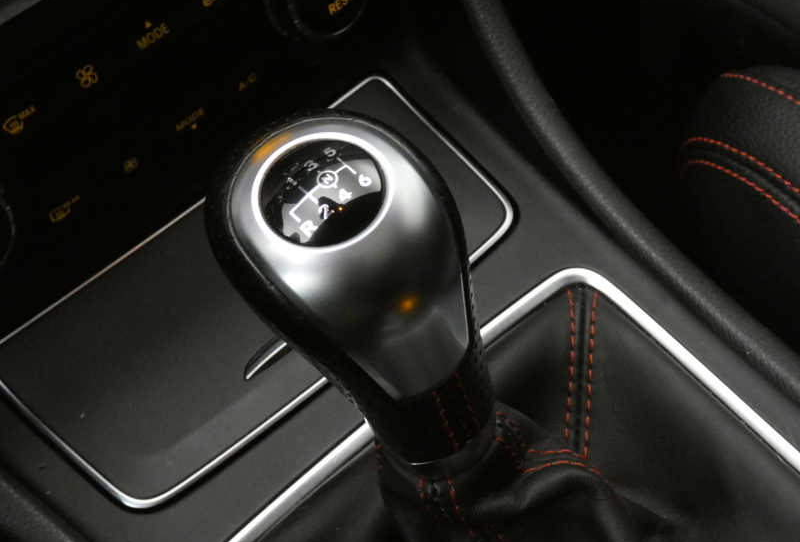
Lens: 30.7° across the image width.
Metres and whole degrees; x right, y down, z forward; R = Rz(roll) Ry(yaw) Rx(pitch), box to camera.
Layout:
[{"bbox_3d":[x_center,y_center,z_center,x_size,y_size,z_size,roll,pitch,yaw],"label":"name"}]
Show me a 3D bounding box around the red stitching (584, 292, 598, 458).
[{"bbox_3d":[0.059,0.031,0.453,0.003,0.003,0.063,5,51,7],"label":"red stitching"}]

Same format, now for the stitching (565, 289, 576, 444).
[{"bbox_3d":[0.053,0.029,0.456,0.003,0.003,0.059,1,52,6],"label":"stitching"}]

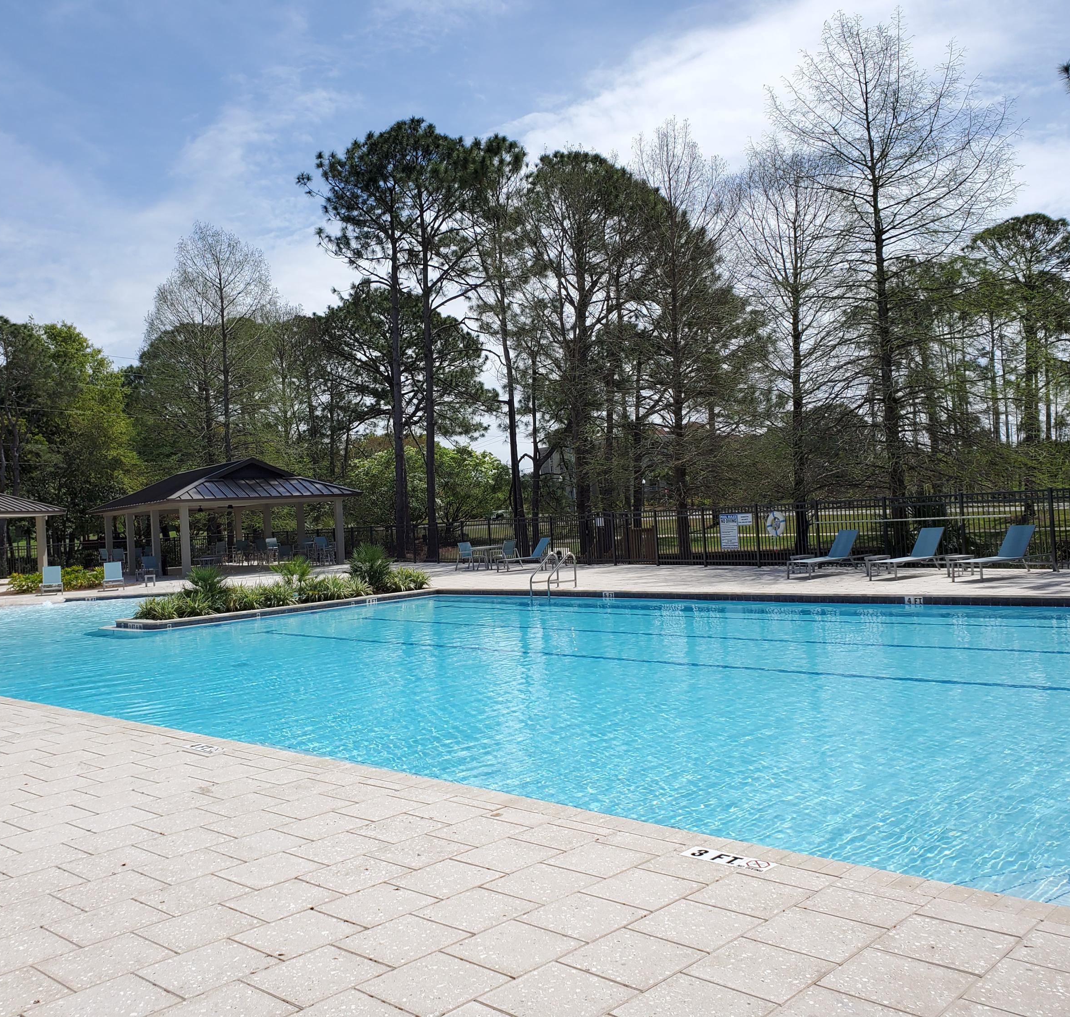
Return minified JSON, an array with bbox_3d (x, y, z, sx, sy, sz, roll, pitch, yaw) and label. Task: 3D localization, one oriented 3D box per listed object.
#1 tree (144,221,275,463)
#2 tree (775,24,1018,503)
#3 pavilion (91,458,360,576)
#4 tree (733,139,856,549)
[{"bbox_3d":[-19.600,-7.119,62.500,7.700,20.500,7.700,-3,-1,-17],"label":"tree"},{"bbox_3d":[9.986,-6.314,28.700,6.700,15.300,6.700,-3,-1,20],"label":"tree"},{"bbox_3d":[-15.200,0.470,48.700,8.250,4.880,14.500,-2,-1,-35],"label":"pavilion"},{"bbox_3d":[8.011,-4.997,31.500,3.900,13.000,3.900,-3,-1,15],"label":"tree"}]

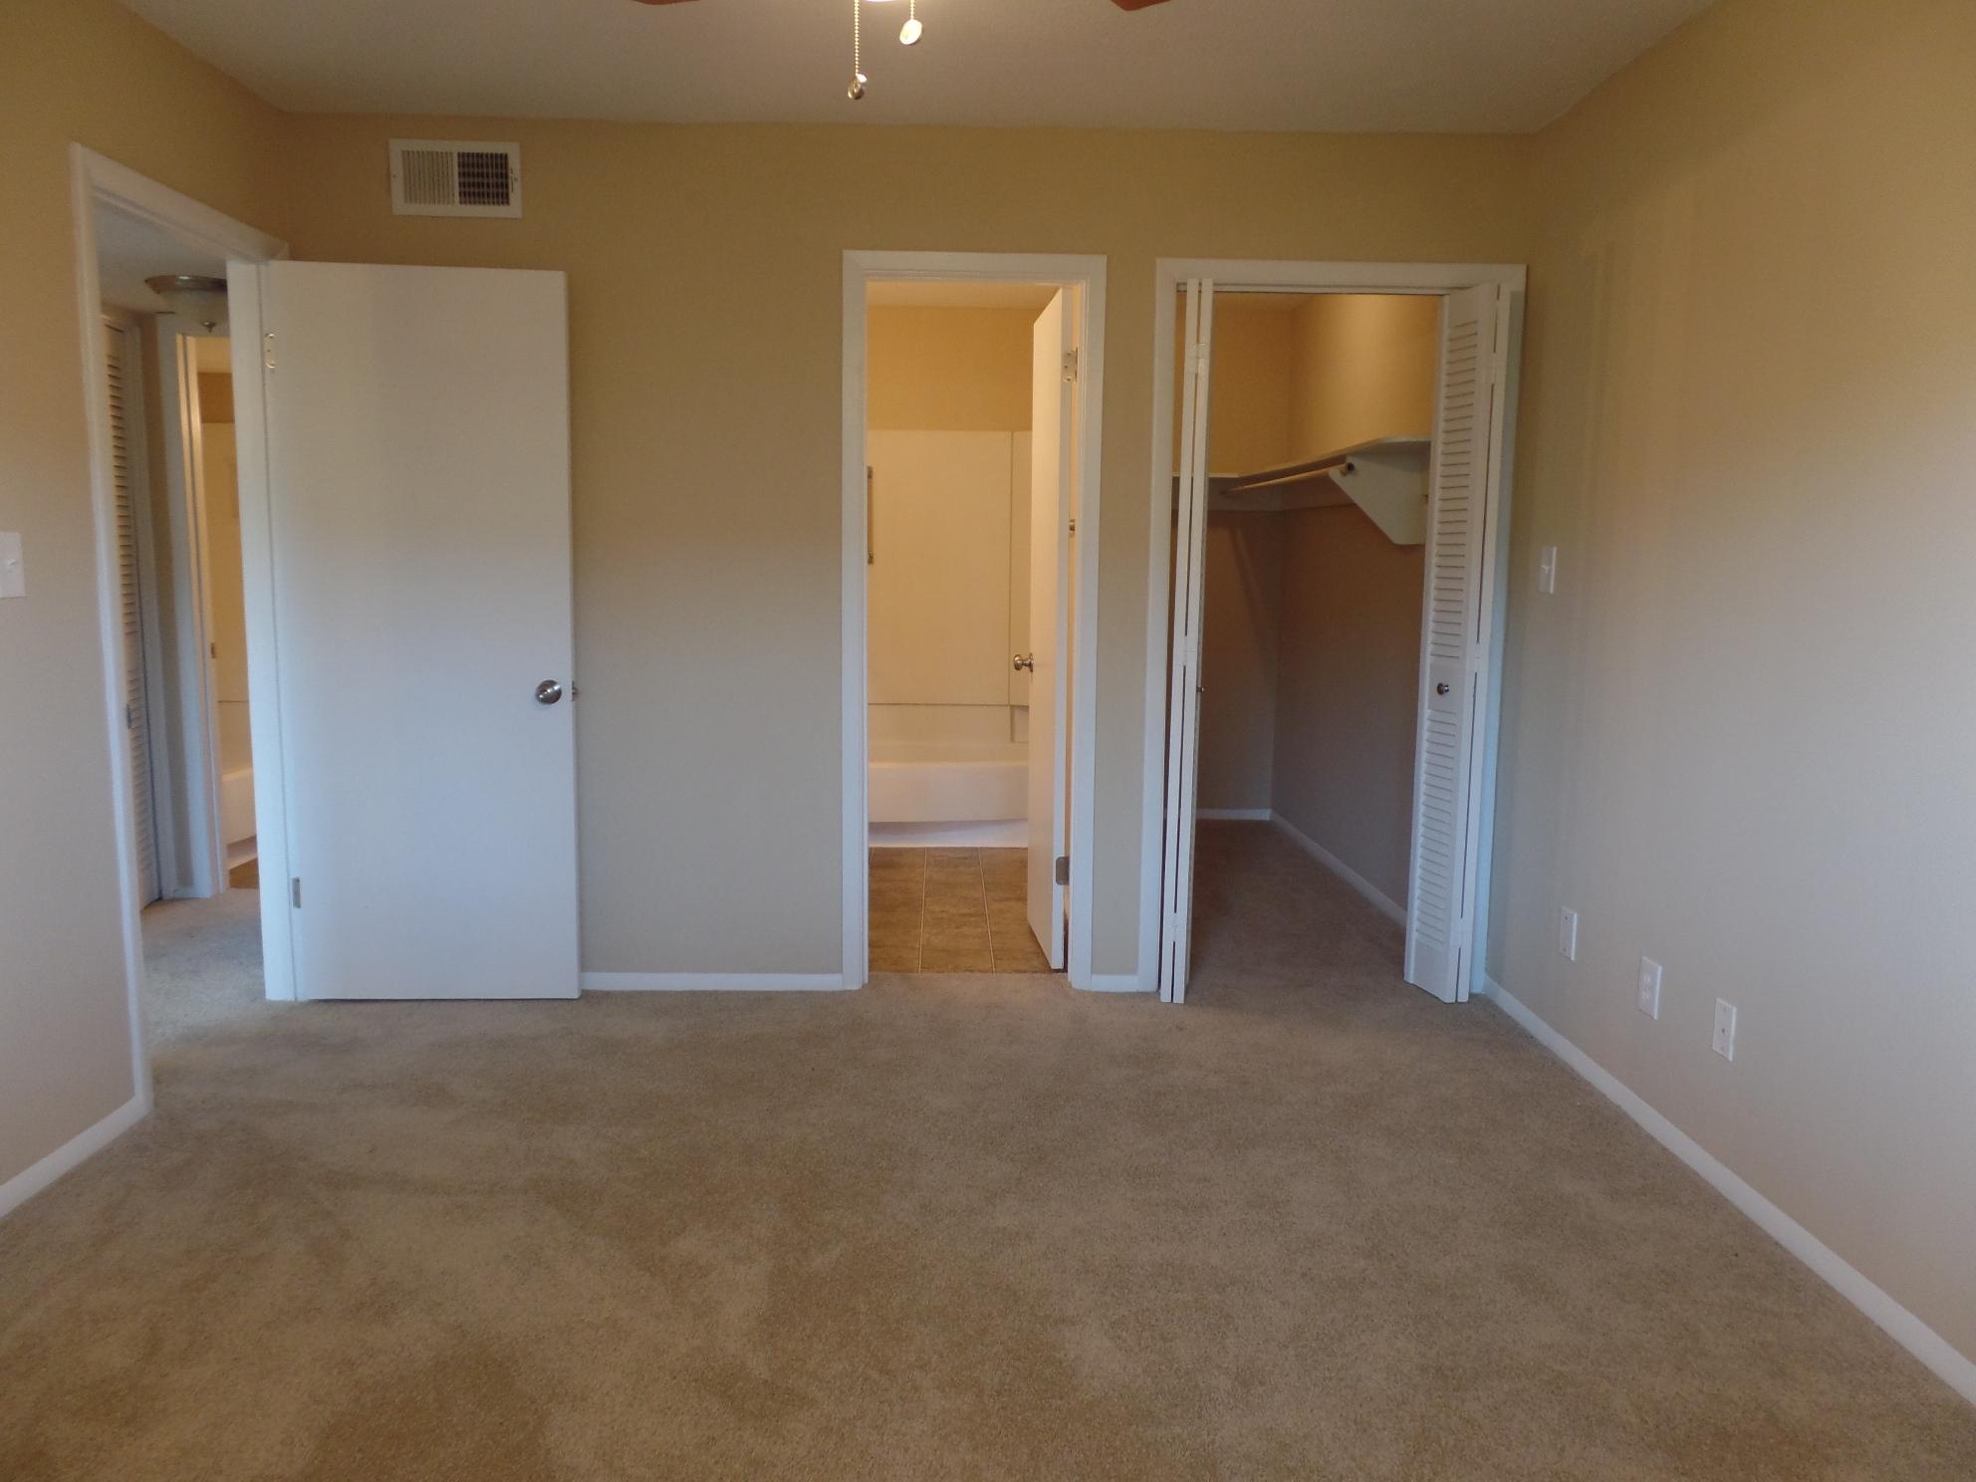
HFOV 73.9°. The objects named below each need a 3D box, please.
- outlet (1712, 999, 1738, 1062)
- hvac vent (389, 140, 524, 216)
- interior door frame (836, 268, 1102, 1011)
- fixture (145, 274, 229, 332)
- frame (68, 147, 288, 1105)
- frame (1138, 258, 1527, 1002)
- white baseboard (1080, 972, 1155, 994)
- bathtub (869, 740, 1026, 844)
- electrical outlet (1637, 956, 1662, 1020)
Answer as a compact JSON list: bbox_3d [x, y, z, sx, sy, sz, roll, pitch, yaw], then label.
[{"bbox_3d":[1.499,0.588,2.682,0.010,0.114,0.071,0,8,-1],"label":"outlet"},{"bbox_3d":[-1.444,-1.527,3.562,0.350,0.197,0.020,0,8,-1],"label":"hvac vent"},{"bbox_3d":[-0.048,-0.306,3.803,0.730,2.103,0.120,0,8,-1],"label":"interior door frame"},{"bbox_3d":[-2.368,-1.333,3.992,0.390,0.170,0.390,0,8,-1],"label":"fixture"},{"bbox_3d":[-1.949,-0.248,3.255,0.120,2.090,0.870,0,8,-1],"label":"frame"},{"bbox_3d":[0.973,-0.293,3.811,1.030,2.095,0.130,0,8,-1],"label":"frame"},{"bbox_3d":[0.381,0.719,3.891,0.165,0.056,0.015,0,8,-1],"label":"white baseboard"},{"bbox_3d":[-0.388,0.240,6.201,1.500,0.380,0.760,0,8,-1],"label":"bathtub"},{"bbox_3d":[1.494,0.560,2.970,0.010,0.117,0.073,0,8,-1],"label":"electrical outlet"}]

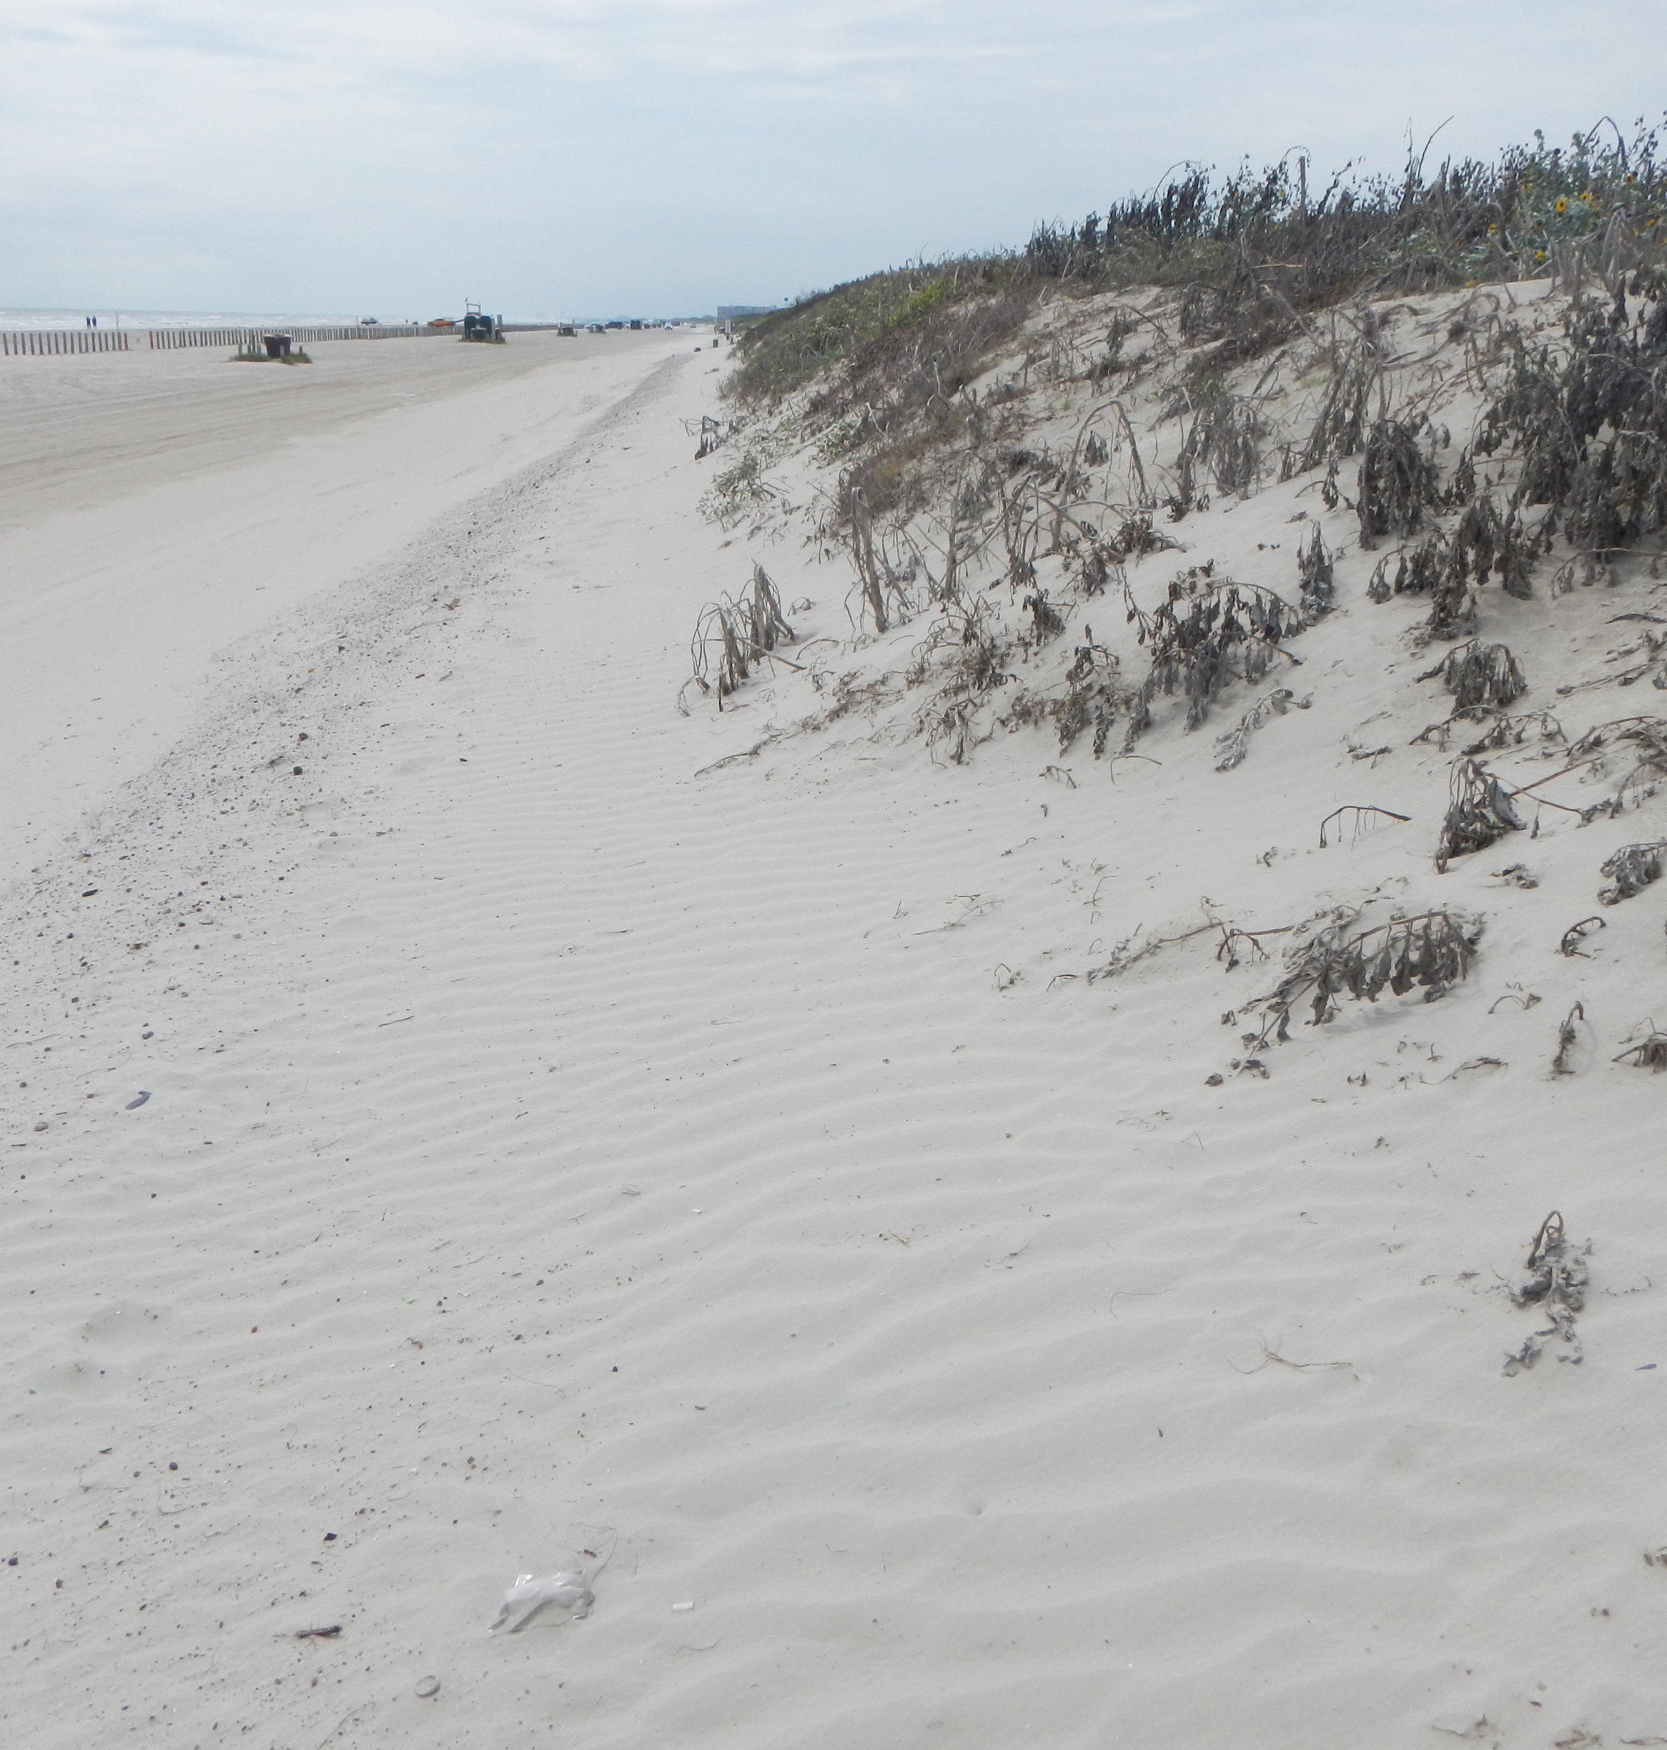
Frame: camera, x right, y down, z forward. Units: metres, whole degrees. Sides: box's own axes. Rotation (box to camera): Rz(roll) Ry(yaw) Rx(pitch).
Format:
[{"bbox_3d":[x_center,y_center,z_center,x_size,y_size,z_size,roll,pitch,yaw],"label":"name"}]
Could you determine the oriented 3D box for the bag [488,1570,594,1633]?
[{"bbox_3d":[-0.364,0.907,2.348,0.132,0.037,0.080,-2,16,-9],"label":"bag"}]

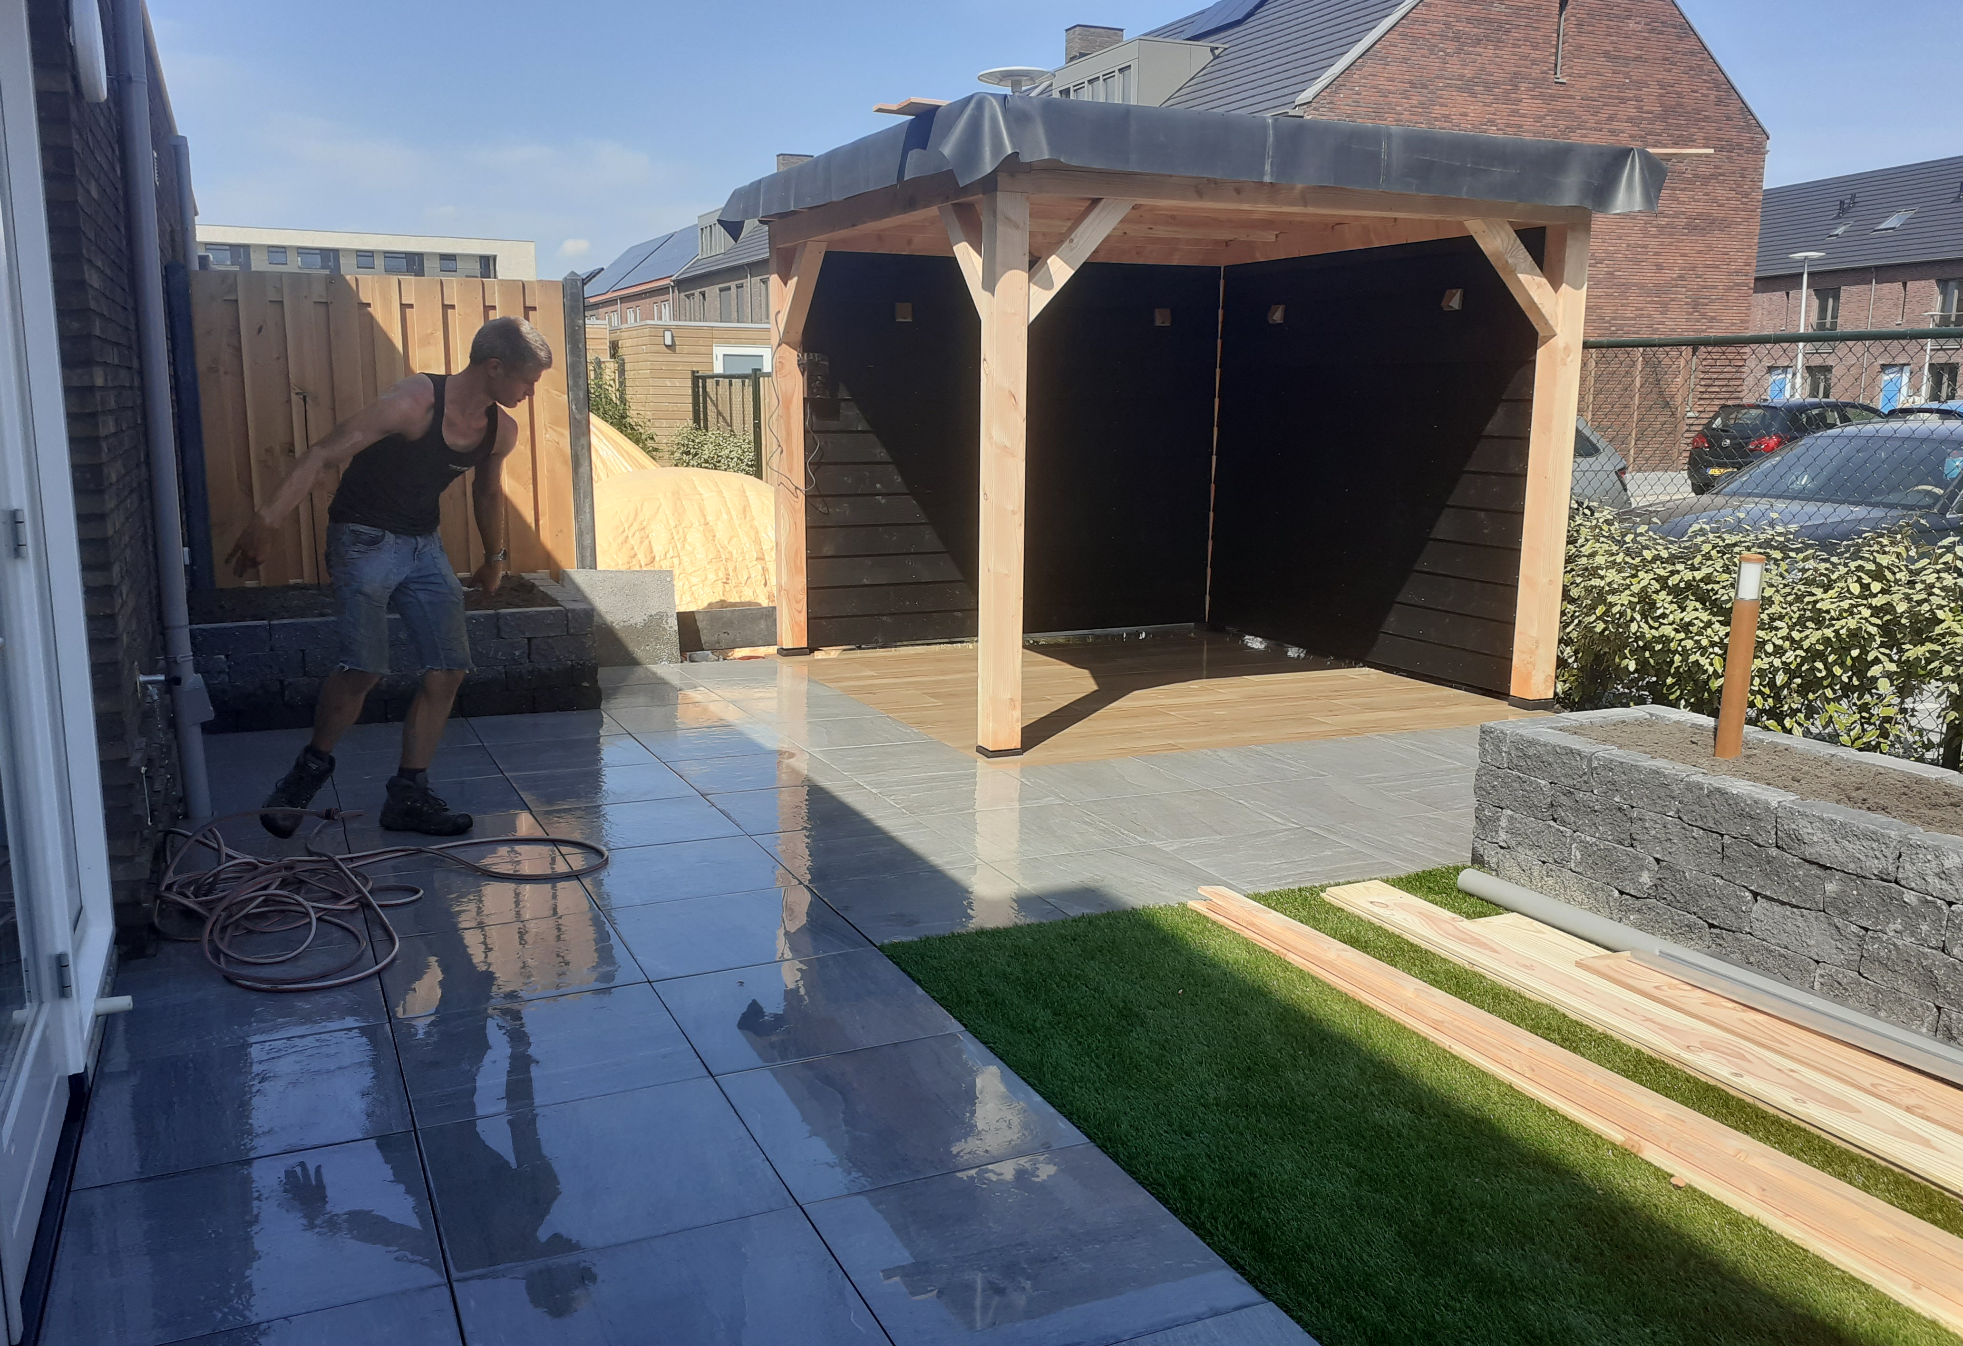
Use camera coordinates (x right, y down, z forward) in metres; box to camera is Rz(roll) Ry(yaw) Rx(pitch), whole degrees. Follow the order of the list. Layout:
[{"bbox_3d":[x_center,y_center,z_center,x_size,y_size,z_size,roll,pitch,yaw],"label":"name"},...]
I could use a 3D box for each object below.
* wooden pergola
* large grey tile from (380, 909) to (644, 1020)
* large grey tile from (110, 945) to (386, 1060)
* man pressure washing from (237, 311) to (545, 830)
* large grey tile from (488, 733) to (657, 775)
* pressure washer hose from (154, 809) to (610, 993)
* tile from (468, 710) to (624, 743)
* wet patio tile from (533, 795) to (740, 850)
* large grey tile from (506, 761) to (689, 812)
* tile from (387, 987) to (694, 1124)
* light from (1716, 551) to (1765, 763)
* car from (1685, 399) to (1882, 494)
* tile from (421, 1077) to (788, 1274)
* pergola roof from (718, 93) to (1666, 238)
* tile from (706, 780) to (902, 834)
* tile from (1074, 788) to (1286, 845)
[{"bbox_3d":[0.822,-1.262,8.196,3.390,2.580,3.340,-4,11,-25],"label":"wooden pergola"},{"bbox_3d":[-1.236,0.767,4.002,0.598,0.030,0.598,-4,11,-24],"label":"large grey tile"},{"bbox_3d":[-1.784,0.803,3.744,0.600,0.030,0.600,-4,11,-25],"label":"large grey tile"},{"bbox_3d":[-1.982,-0.317,5.139,0.700,1.700,0.750,8,12,35],"label":"man pressure washing"},{"bbox_3d":[-1.700,0.350,6.405,0.598,0.030,0.598,-4,11,-24],"label":"large grey tile"},{"bbox_3d":[-1.760,0.593,4.590,1.300,0.110,1.600,-4,11,-25],"label":"pressure washer hose"},{"bbox_3d":[-1.963,0.257,6.940,0.600,0.030,0.600,-4,11,-25],"label":"tile"},{"bbox_3d":[-1.200,0.538,5.324,0.600,0.030,0.600,-4,11,-25],"label":"wet patio tile"},{"bbox_3d":[-1.447,0.445,5.866,0.598,0.030,0.598,-4,11,-24],"label":"large grey tile"},{"bbox_3d":[-0.983,0.861,3.464,0.598,0.030,0.598,-4,11,-24],"label":"tile"},{"bbox_3d":[2.226,-0.049,4.487,0.077,0.594,0.077,-4,11,-25],"label":"light"},{"bbox_3d":[13.550,-3.620,24.680,4.150,1.480,1.760,-4,11,-24],"label":"car"},{"bbox_3d":[-0.730,0.955,2.926,0.598,0.030,0.598,-4,11,-24],"label":"tile"},{"bbox_3d":[0.831,-2.421,7.905,3.450,0.275,3.420,-4,11,-25],"label":"pergola roof"},{"bbox_3d":[-0.638,0.502,5.589,0.600,0.030,0.600,-4,11,-25],"label":"tile"},{"bbox_3d":[0.729,0.528,5.550,0.600,0.030,0.600,-4,11,-25],"label":"tile"}]

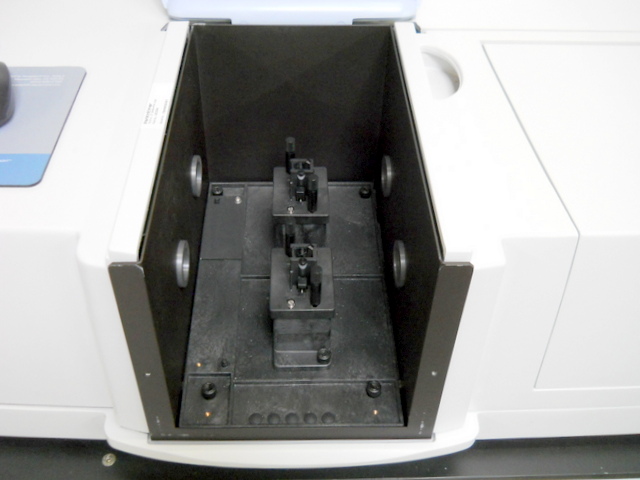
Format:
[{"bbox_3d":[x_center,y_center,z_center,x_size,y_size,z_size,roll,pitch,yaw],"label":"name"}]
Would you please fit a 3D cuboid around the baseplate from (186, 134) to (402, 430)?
[{"bbox_3d":[-0.026,0.011,0.651,0.190,0.110,0.312,0,45,-2],"label":"baseplate"}]

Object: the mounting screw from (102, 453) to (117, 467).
[{"bbox_3d":[-0.191,0.200,0.621,0.013,0.005,0.013,0,45,-2],"label":"mounting screw"}]

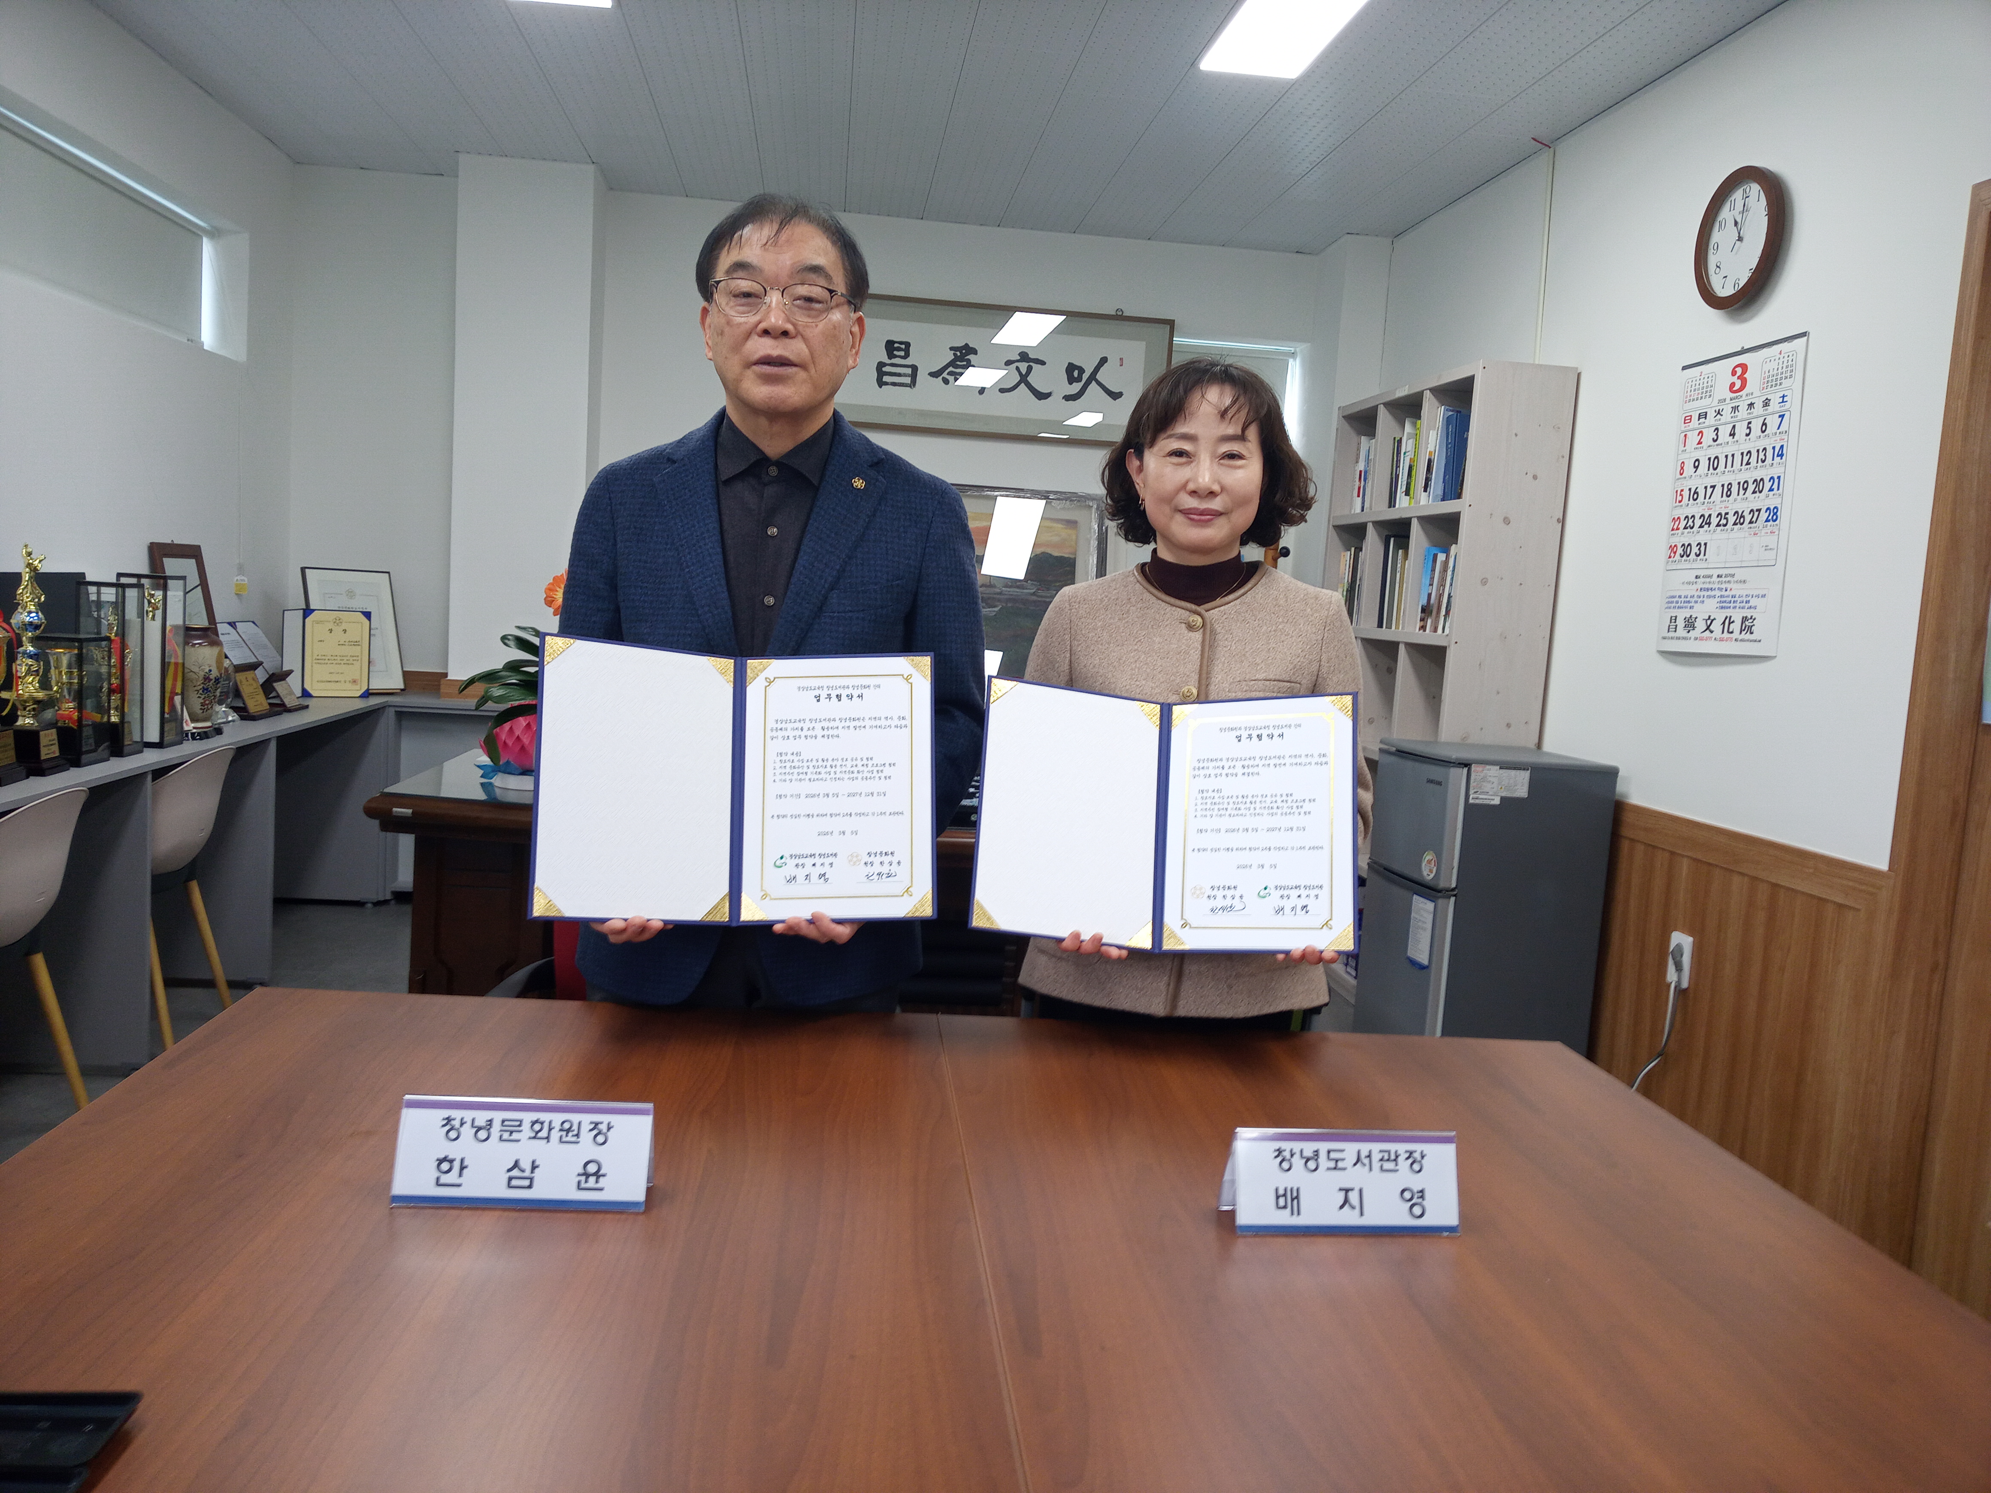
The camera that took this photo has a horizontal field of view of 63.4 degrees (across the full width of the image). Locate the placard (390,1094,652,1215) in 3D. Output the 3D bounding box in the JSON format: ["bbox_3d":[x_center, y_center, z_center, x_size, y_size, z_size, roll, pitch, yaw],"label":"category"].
[{"bbox_3d":[-0.373,0.322,1.288,0.193,0.081,0.060,3,6,-7],"label":"placard"}]

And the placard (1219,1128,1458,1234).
[{"bbox_3d":[0.298,0.370,1.385,0.198,0.082,0.056,3,5,-9],"label":"placard"}]

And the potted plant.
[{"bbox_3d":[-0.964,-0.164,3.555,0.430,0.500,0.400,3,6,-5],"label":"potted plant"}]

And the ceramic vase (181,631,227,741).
[{"bbox_3d":[-2.136,-0.171,4.336,0.118,0.302,0.118,3,5,-6],"label":"ceramic vase"}]

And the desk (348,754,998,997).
[{"bbox_3d":[-0.429,0.488,3.814,1.800,0.760,0.970,3,5,-1],"label":"desk"}]

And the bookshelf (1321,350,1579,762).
[{"bbox_3d":[1.396,-0.162,5.326,0.300,2.000,1.250,3,5,-6],"label":"bookshelf"}]

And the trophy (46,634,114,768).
[{"bbox_3d":[-2.130,-0.105,3.713,0.108,0.293,0.134,3,5,-6],"label":"trophy"}]

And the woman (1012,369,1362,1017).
[{"bbox_3d":[0.232,0.296,2.042,0.450,1.535,0.330,4,5,1],"label":"woman"}]

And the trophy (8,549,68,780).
[{"bbox_3d":[-2.055,-0.185,3.417,0.130,0.477,0.130,3,6,-3],"label":"trophy"}]

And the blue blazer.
[{"bbox_3d":[-0.274,-0.039,1.990,0.525,0.750,0.310,3,6,-7],"label":"blue blazer"}]

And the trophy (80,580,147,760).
[{"bbox_3d":[-2.147,-0.188,3.908,0.108,0.416,0.108,3,5,-6],"label":"trophy"}]

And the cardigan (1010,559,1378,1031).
[{"bbox_3d":[0.252,0.062,2.015,0.450,0.580,0.300,4,5,1],"label":"cardigan"}]

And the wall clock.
[{"bbox_3d":[1.756,-1.203,3.819,0.040,0.330,0.330,3,5,-6],"label":"wall clock"}]

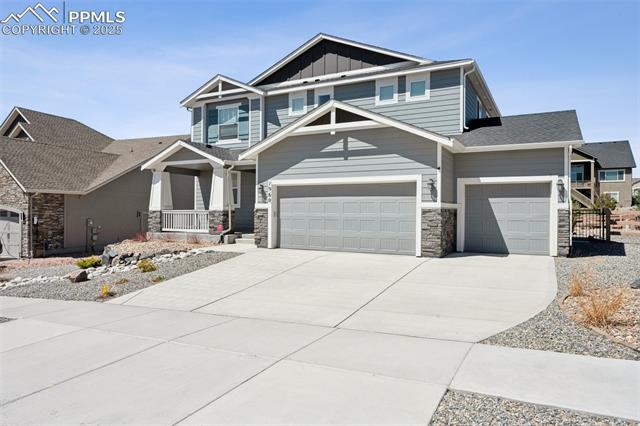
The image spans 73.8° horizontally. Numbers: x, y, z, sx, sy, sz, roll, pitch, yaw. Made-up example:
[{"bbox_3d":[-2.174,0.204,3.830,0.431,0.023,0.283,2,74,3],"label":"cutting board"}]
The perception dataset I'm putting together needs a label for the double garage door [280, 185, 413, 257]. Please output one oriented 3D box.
[{"bbox_3d":[0.700,0.151,13.250,4.870,2.090,0.120,1,0,29],"label":"double garage door"}]

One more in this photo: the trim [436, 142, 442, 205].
[{"bbox_3d":[3.214,-1.045,11.474,0.130,1.590,0.120,1,0,29],"label":"trim"}]

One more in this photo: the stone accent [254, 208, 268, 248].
[{"bbox_3d":[-1.916,0.520,14.362,0.580,1.310,0.300,1,0,29],"label":"stone accent"}]

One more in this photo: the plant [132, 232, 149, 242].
[{"bbox_3d":[-7.662,1.046,18.200,0.560,0.420,0.560,1,0,29],"label":"plant"}]

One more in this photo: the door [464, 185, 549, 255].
[{"bbox_3d":[5.473,0.170,12.513,2.340,2.100,0.120,1,0,29],"label":"door"}]

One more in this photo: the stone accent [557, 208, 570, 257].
[{"bbox_3d":[6.652,0.557,11.623,0.290,1.310,0.280,1,0,29],"label":"stone accent"}]

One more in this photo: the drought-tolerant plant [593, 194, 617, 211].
[{"bbox_3d":[18.682,-0.689,28.000,1.500,1.100,1.500,1,0,29],"label":"drought-tolerant plant"}]

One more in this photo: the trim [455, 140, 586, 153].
[{"bbox_3d":[5.393,-1.766,11.539,2.970,0.160,0.180,1,0,29],"label":"trim"}]

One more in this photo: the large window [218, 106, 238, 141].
[{"bbox_3d":[-4.130,-4.021,19.240,1.240,1.460,0.110,1,0,29],"label":"large window"}]

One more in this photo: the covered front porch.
[{"bbox_3d":[-4.485,-0.927,17.891,6.350,4.040,2.200,1,0,29],"label":"covered front porch"}]

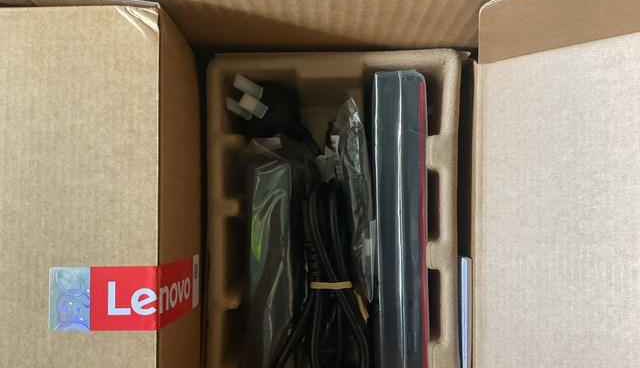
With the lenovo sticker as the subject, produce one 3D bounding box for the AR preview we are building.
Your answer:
[{"bbox_3d":[-0.100,0.056,0.286,0.052,0.068,0.030,-1,86,3],"label":"lenovo sticker"}]

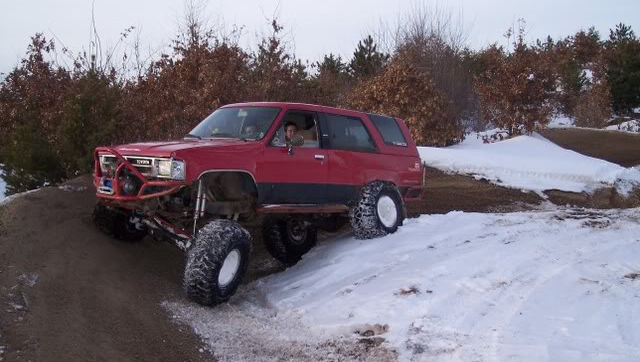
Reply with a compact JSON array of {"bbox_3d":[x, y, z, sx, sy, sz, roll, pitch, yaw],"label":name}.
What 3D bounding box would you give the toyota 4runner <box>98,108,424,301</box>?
[{"bbox_3d":[-0.610,0.140,9.020,1.900,2.240,4.500,6,3,43],"label":"toyota 4runner"}]

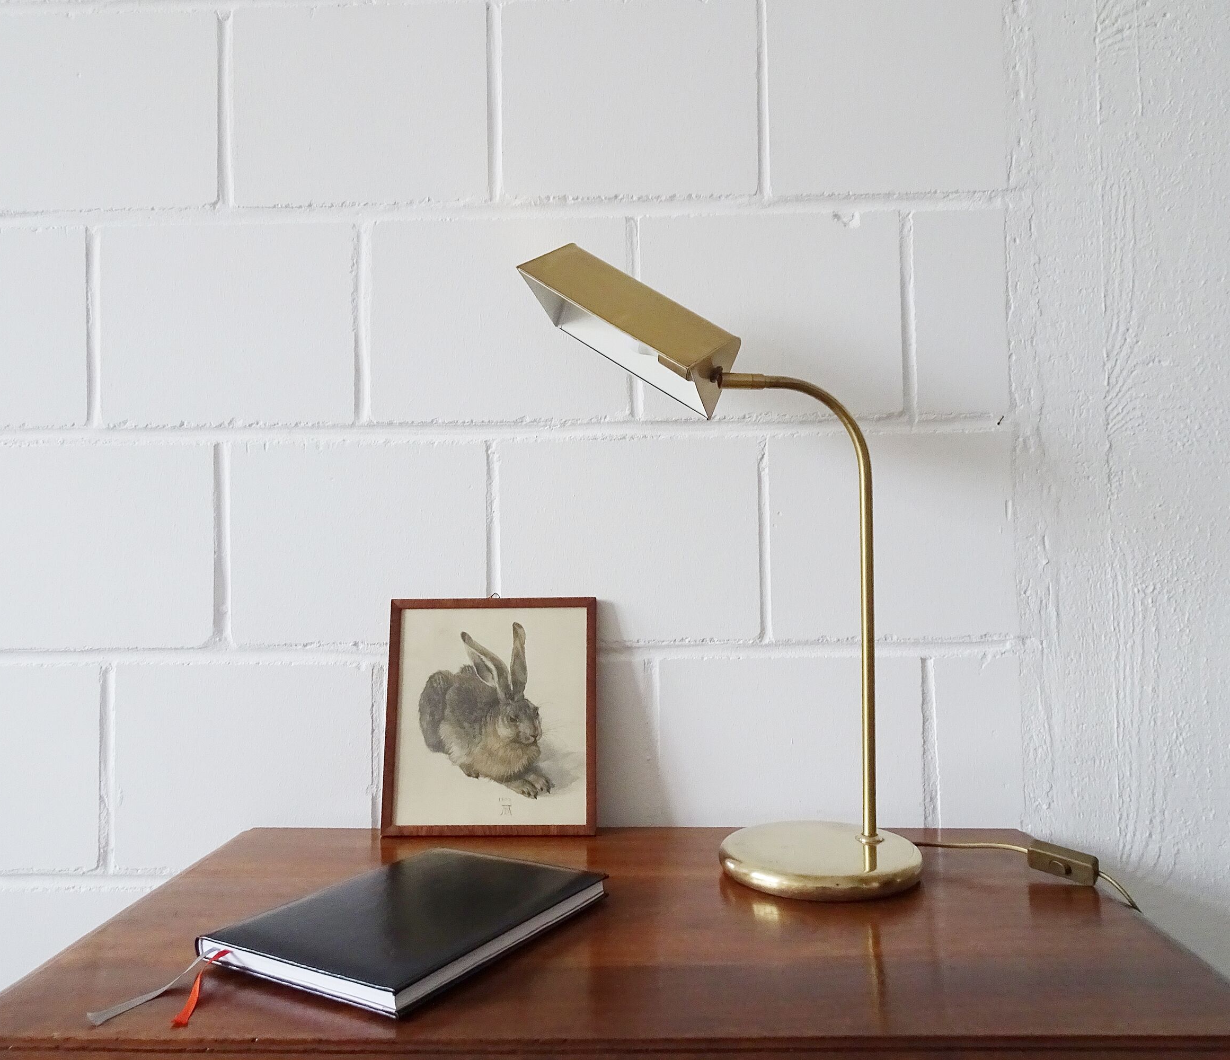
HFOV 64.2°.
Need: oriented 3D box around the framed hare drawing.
[{"bbox_3d":[-0.114,0.172,0.910,0.195,0.215,0.014,-1,-12,3],"label":"framed hare drawing"}]

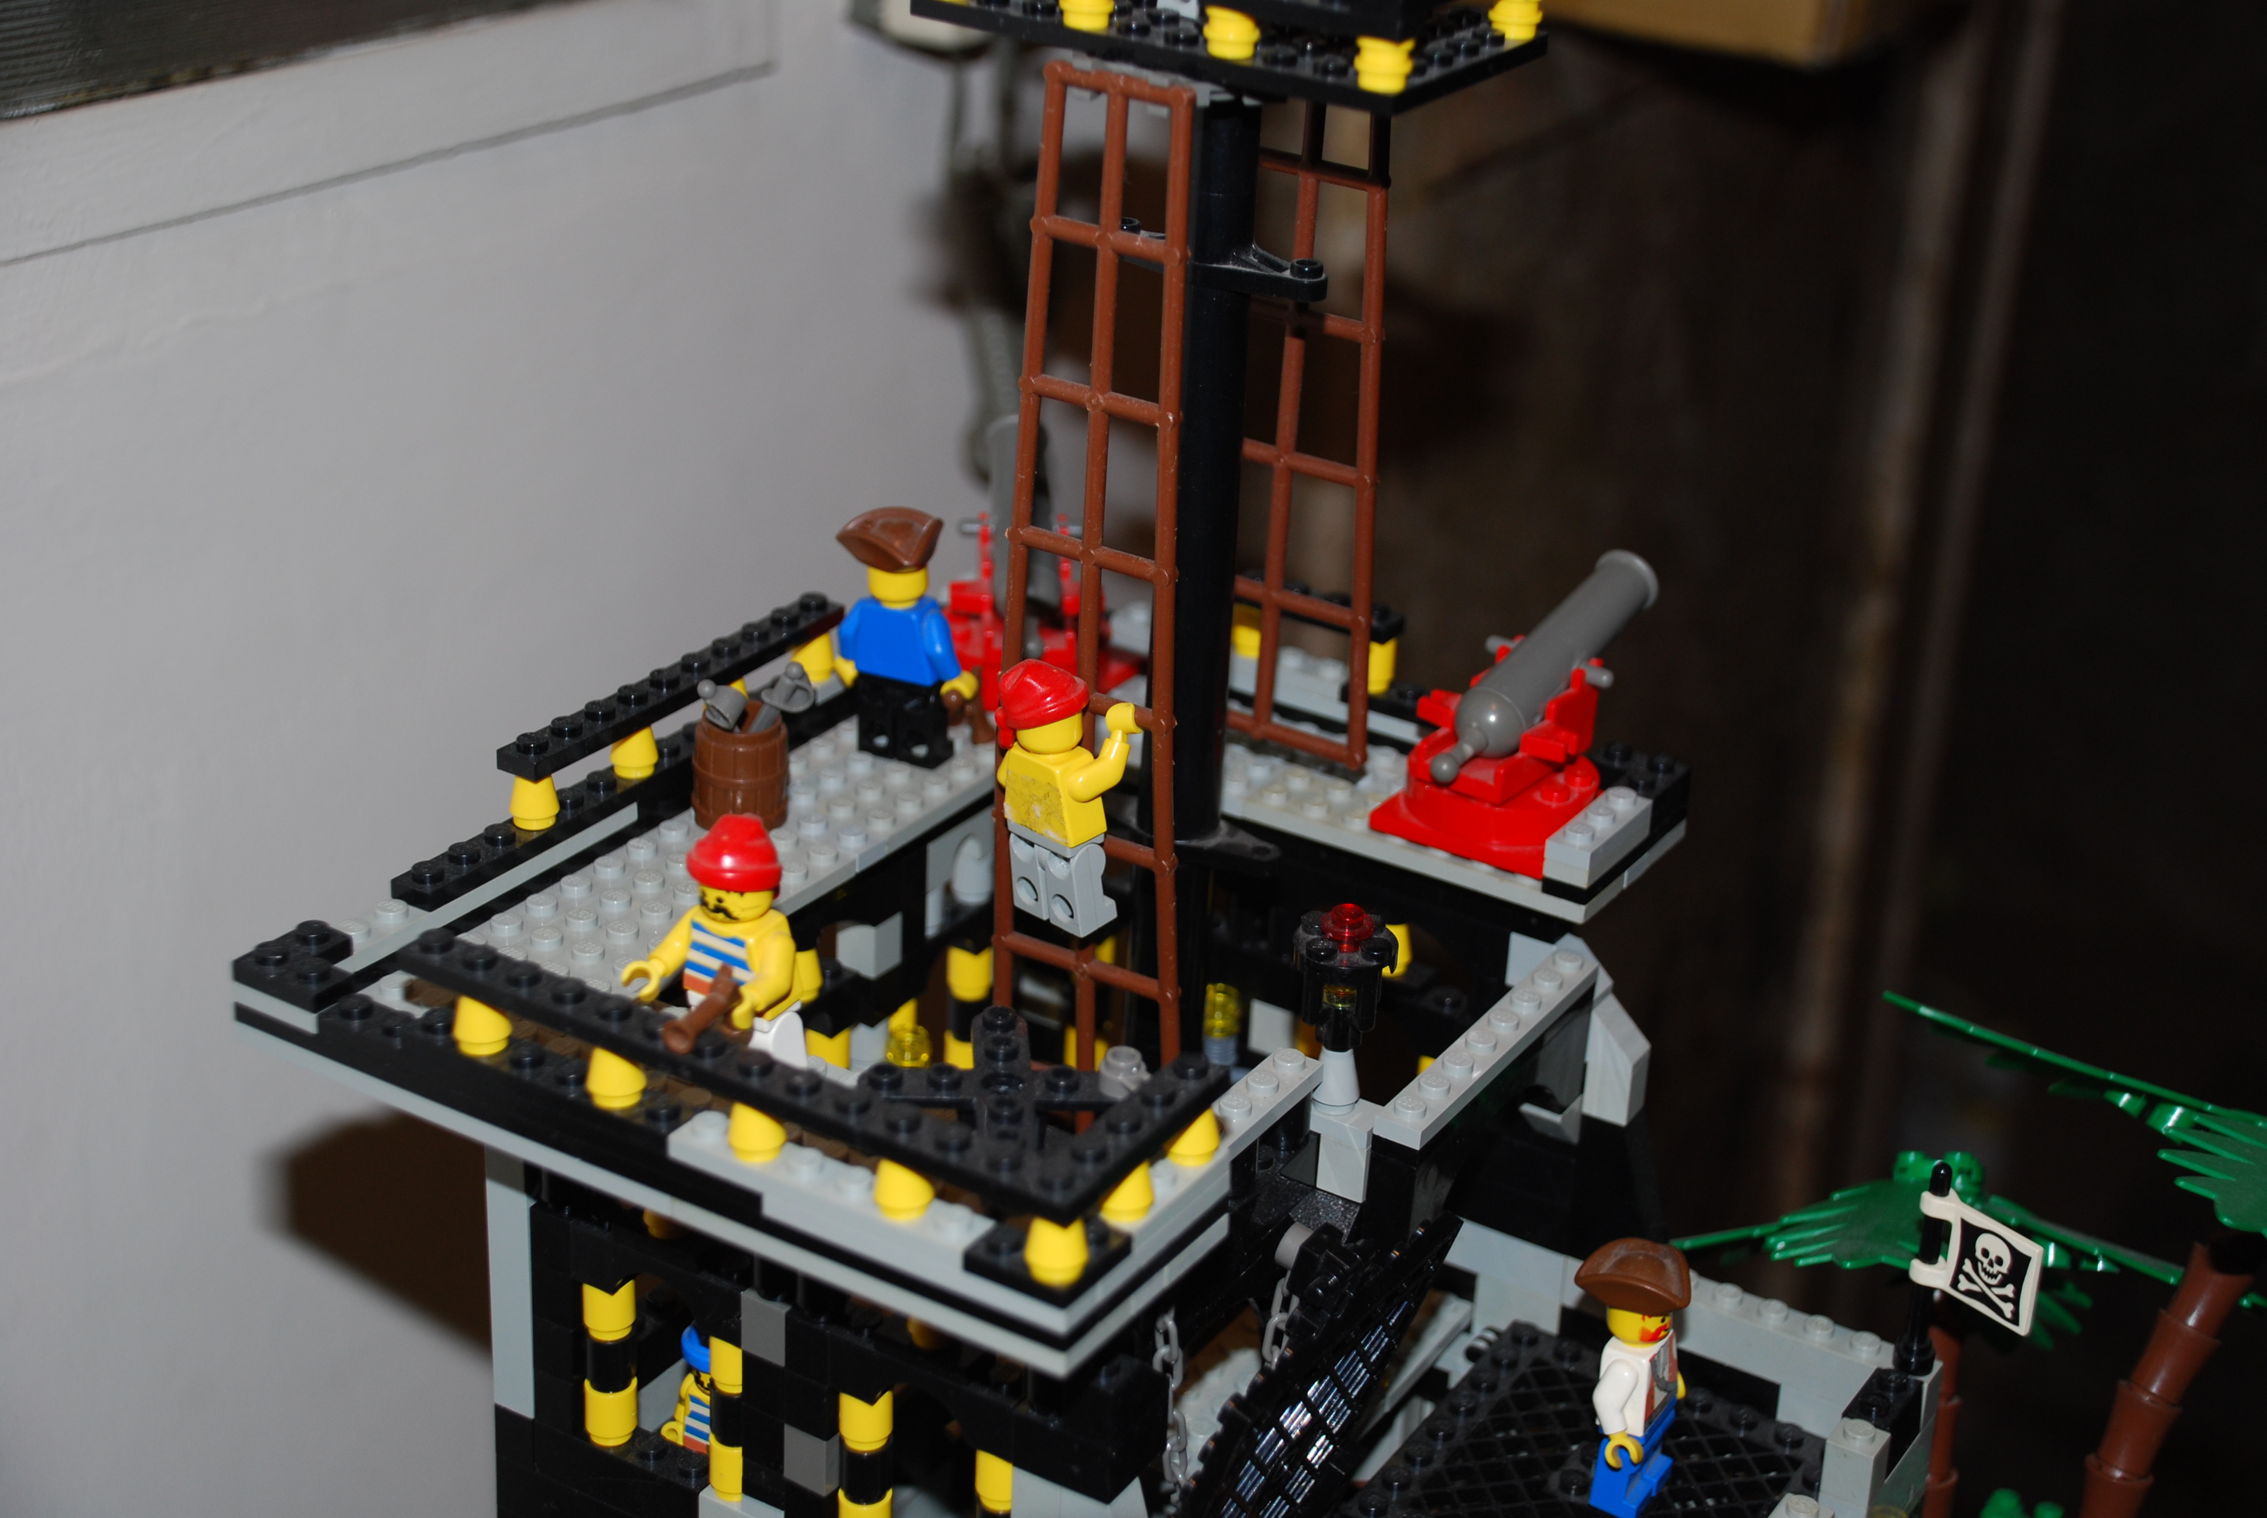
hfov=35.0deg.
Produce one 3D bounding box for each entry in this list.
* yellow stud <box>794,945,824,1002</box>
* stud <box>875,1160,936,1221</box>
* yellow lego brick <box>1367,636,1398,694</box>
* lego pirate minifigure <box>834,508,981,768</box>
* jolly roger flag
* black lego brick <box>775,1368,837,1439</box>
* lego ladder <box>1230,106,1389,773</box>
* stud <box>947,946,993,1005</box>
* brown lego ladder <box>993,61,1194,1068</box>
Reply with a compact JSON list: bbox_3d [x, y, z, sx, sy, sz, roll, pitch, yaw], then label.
[{"bbox_3d":[-0.054,0.034,0.585,0.008,0.010,0.008,2,25,-1],"label":"yellow stud"},{"bbox_3d":[-0.030,0.054,0.470,0.008,0.010,0.008,2,25,-1],"label":"stud"},{"bbox_3d":[0.042,-0.017,0.624,0.008,0.010,0.008,17,29,28],"label":"yellow lego brick"},{"bbox_3d":[-0.037,-0.021,0.608,0.025,0.045,0.017,17,29,28],"label":"lego pirate minifigure"},{"bbox_3d":[0.131,0.078,0.560,0.004,0.016,0.024,-16,31,-33],"label":"jolly roger flag"},{"bbox_3d":[-0.046,0.093,0.527,0.008,0.011,0.008,17,29,28],"label":"black lego brick"},{"bbox_3d":[0.026,-0.060,0.586,0.041,0.133,0.004,21,37,26],"label":"lego ladder"},{"bbox_3d":[-0.029,0.037,0.632,0.008,0.010,0.008,2,25,-1],"label":"stud"},{"bbox_3d":[-0.006,-0.009,0.567,0.040,0.202,0.004,17,29,28],"label":"brown lego ladder"}]

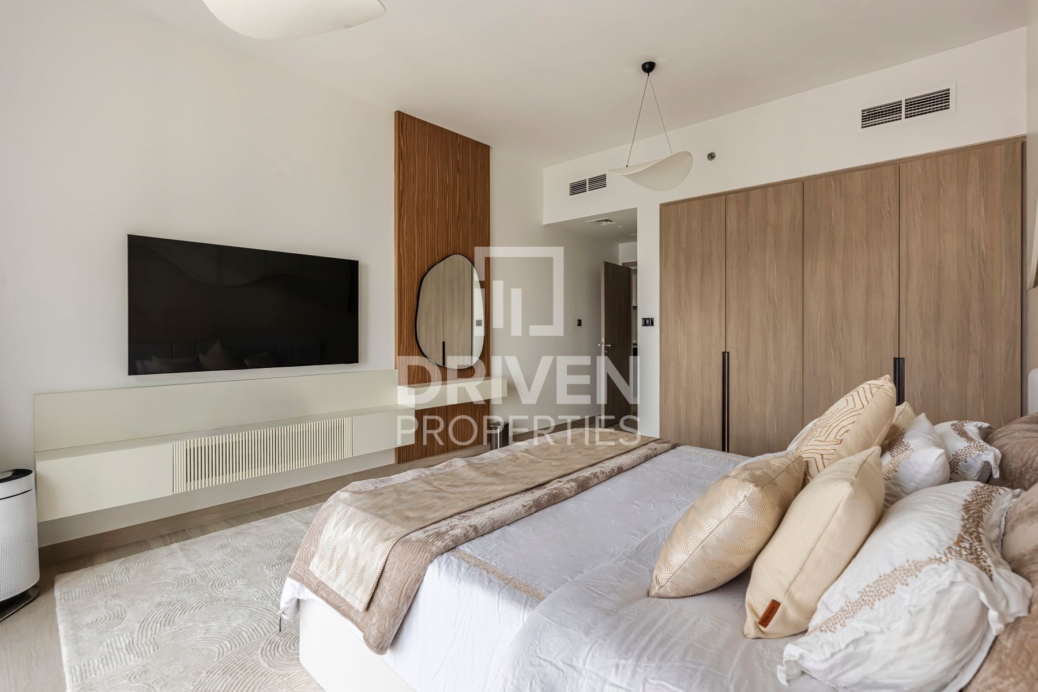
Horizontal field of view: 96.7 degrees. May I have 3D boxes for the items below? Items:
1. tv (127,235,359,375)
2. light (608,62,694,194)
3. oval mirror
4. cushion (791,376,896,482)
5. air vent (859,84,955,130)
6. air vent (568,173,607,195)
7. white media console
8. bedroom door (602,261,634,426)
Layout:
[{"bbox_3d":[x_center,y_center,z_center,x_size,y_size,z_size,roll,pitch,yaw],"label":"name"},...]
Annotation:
[{"bbox_3d":[-1.822,-0.258,3.256,0.050,0.830,1.438,1,1,44],"label":"tv"},{"bbox_3d":[0.964,-1.623,3.397,0.610,0.900,0.540,-1,1,-30],"label":"light"},{"bbox_3d":[-0.652,-0.334,4.495,0.030,1.135,0.844,1,2,42],"label":"oval mirror"},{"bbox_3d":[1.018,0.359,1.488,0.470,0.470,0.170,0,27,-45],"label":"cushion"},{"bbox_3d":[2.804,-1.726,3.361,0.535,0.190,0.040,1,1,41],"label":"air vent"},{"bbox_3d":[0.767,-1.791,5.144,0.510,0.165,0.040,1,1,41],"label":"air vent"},{"bbox_3d":[-1.346,0.519,3.581,0.295,0.606,3.319,1,2,42],"label":"white media console"},{"bbox_3d":[1.349,-0.029,6.307,0.048,2.145,0.860,1,1,37],"label":"bedroom door"}]

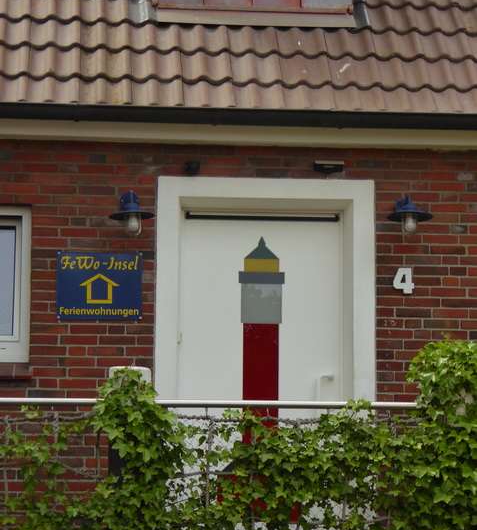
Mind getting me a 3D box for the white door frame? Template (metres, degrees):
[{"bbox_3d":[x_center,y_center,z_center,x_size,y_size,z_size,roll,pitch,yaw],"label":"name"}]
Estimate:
[{"bbox_3d":[0.155,0.632,11.528,1.300,2.300,0.200,1,-8,-7],"label":"white door frame"}]

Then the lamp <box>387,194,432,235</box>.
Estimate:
[{"bbox_3d":[1.012,-0.292,11.537,0.265,0.270,0.310,1,-8,-7],"label":"lamp"}]

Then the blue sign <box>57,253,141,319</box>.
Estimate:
[{"bbox_3d":[-0.808,0.125,11.377,0.495,0.395,0.020,1,-8,-7],"label":"blue sign"}]

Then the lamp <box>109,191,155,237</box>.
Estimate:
[{"bbox_3d":[-0.618,-0.304,11.322,0.265,0.270,0.310,1,-8,-7],"label":"lamp"}]

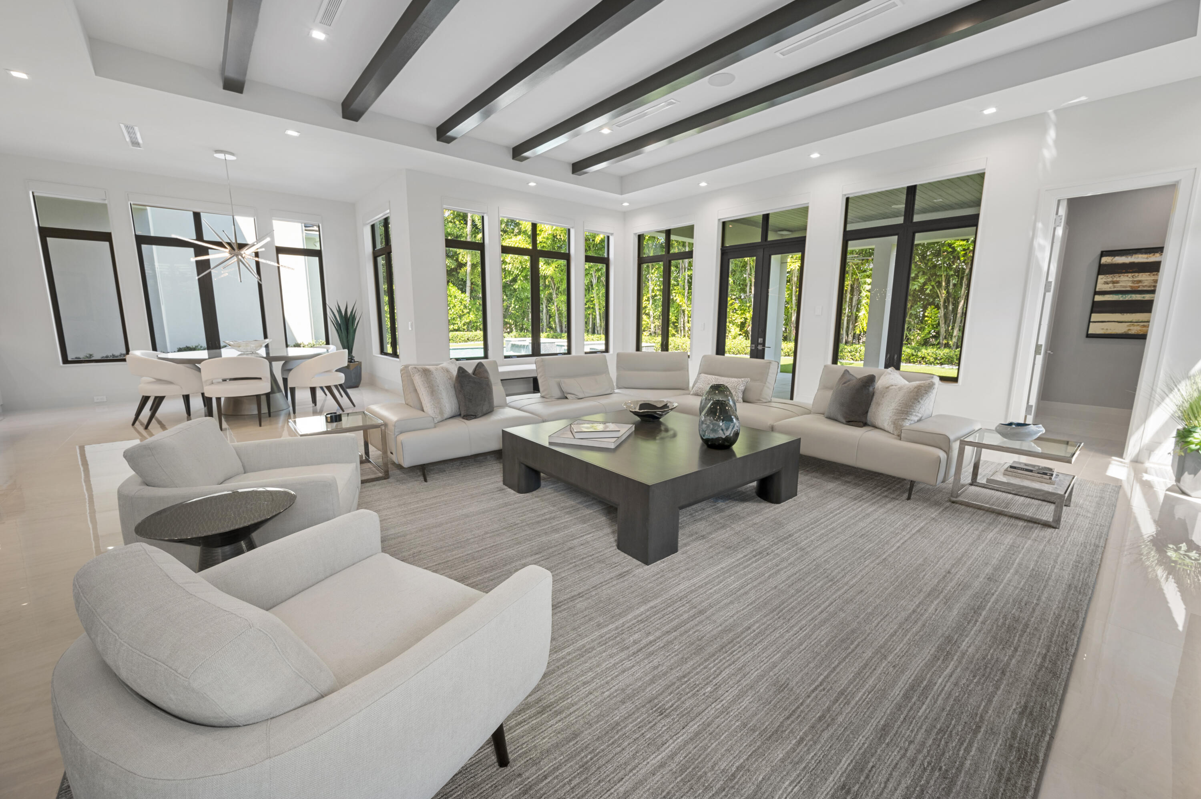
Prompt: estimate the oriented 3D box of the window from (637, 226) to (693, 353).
[{"bbox_3d":[1.178,-1.898,8.553,0.120,2.241,1.394,-8,13,-40],"label":"window"}]

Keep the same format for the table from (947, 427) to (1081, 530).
[{"bbox_3d":[2.836,0.508,3.198,0.554,0.448,0.548,-8,13,-40],"label":"table"}]

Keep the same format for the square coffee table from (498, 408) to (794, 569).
[{"bbox_3d":[0.342,0.459,3.449,1.550,0.432,1.550,-8,13,-40],"label":"square coffee table"}]

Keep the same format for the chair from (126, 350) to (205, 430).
[{"bbox_3d":[-5.201,-0.130,5.609,0.608,0.819,0.594,5,10,28],"label":"chair"}]

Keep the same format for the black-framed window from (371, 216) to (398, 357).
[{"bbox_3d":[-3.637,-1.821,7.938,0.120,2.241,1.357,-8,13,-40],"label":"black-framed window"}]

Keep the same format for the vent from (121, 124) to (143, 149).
[{"bbox_3d":[-5.311,-2.987,5.311,0.131,0.030,0.921,-8,13,-40],"label":"vent"}]

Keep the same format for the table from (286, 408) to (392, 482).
[{"bbox_3d":[-2.143,0.408,3.816,0.594,0.444,0.627,-8,12,-41],"label":"table"}]

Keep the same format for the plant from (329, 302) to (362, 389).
[{"bbox_3d":[-4.461,-0.961,8.222,0.555,1.532,0.537,-8,12,-41],"label":"plant"}]

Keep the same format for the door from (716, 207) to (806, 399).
[{"bbox_3d":[2.410,-1.368,7.170,0.120,2.810,1.426,-8,13,-40],"label":"door"}]

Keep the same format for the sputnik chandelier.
[{"bbox_3d":[-4.664,-2.275,5.917,1.214,1.545,1.177,-8,12,-41],"label":"sputnik chandelier"}]

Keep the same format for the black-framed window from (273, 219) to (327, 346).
[{"bbox_3d":[-5.075,-1.863,7.956,0.665,2.192,0.120,-8,12,-41],"label":"black-framed window"}]

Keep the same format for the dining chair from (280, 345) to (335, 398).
[{"bbox_3d":[-4.389,-0.395,7.216,0.620,0.797,0.625,4,10,23],"label":"dining chair"}]

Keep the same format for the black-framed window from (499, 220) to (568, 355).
[{"bbox_3d":[-1.076,-1.839,7.982,1.343,2.205,0.120,-8,12,-41],"label":"black-framed window"}]

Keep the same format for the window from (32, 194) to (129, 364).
[{"bbox_3d":[-7.038,-1.598,6.379,0.665,2.205,0.120,-8,12,-41],"label":"window"}]

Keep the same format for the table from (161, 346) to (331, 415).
[{"bbox_3d":[-4.717,-0.240,6.346,1.892,0.781,1.892,-7,12,-36],"label":"table"}]

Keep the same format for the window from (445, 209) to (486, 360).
[{"bbox_3d":[-2.040,-1.692,7.198,0.660,2.241,0.120,-8,13,-40],"label":"window"}]

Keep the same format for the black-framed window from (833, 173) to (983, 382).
[{"bbox_3d":[3.617,-1.387,5.650,0.120,2.232,1.394,-7,12,-38],"label":"black-framed window"}]

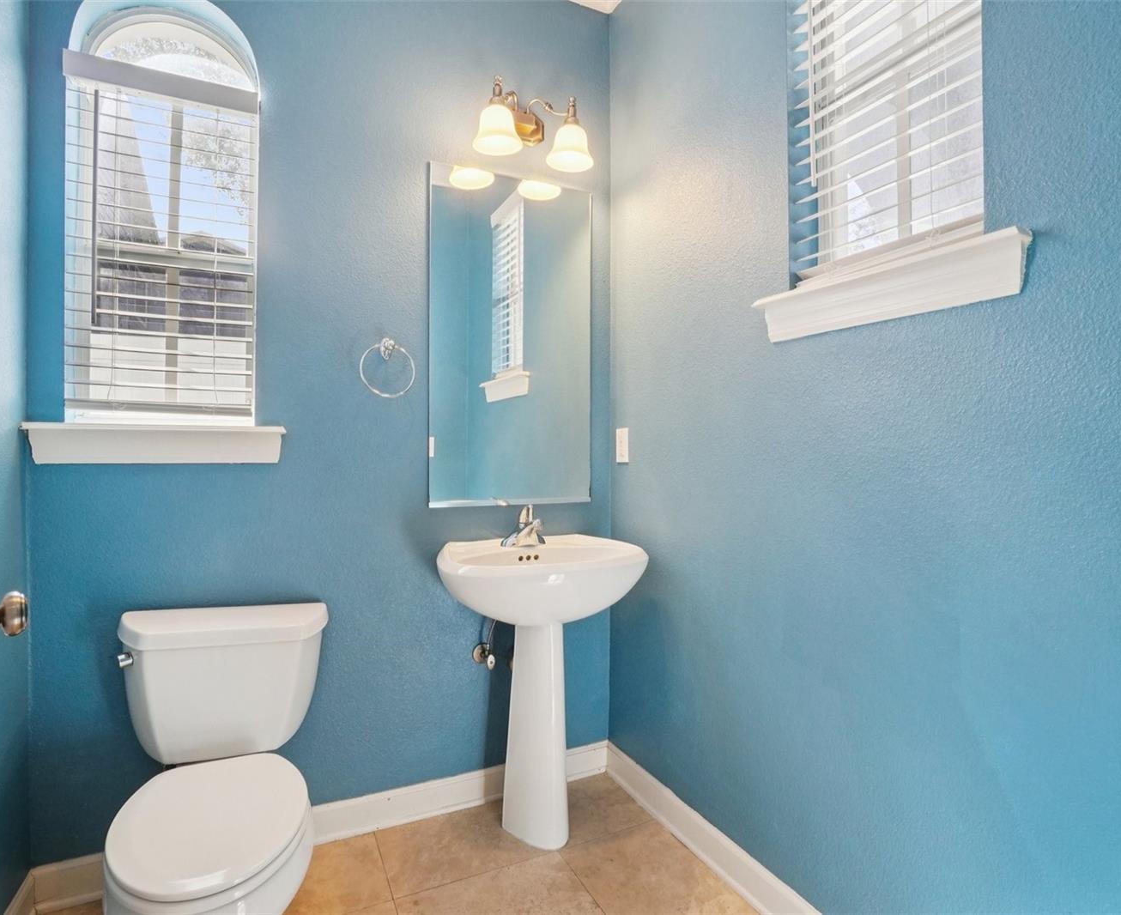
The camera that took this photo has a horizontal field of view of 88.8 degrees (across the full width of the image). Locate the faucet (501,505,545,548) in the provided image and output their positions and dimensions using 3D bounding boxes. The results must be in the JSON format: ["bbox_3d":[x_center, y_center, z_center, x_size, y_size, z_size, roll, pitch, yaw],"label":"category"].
[{"bbox_3d":[-0.102,0.216,1.813,0.152,0.135,0.140,0,0,-24],"label":"faucet"}]

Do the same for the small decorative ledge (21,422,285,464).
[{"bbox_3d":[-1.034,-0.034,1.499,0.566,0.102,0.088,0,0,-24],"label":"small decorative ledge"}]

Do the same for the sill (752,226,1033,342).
[{"bbox_3d":[0.619,-0.321,1.154,0.085,0.095,0.550,0,0,-27],"label":"sill"}]

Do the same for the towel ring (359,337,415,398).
[{"bbox_3d":[-0.521,-0.271,1.718,0.158,0.182,0.064,0,0,-24],"label":"towel ring"}]

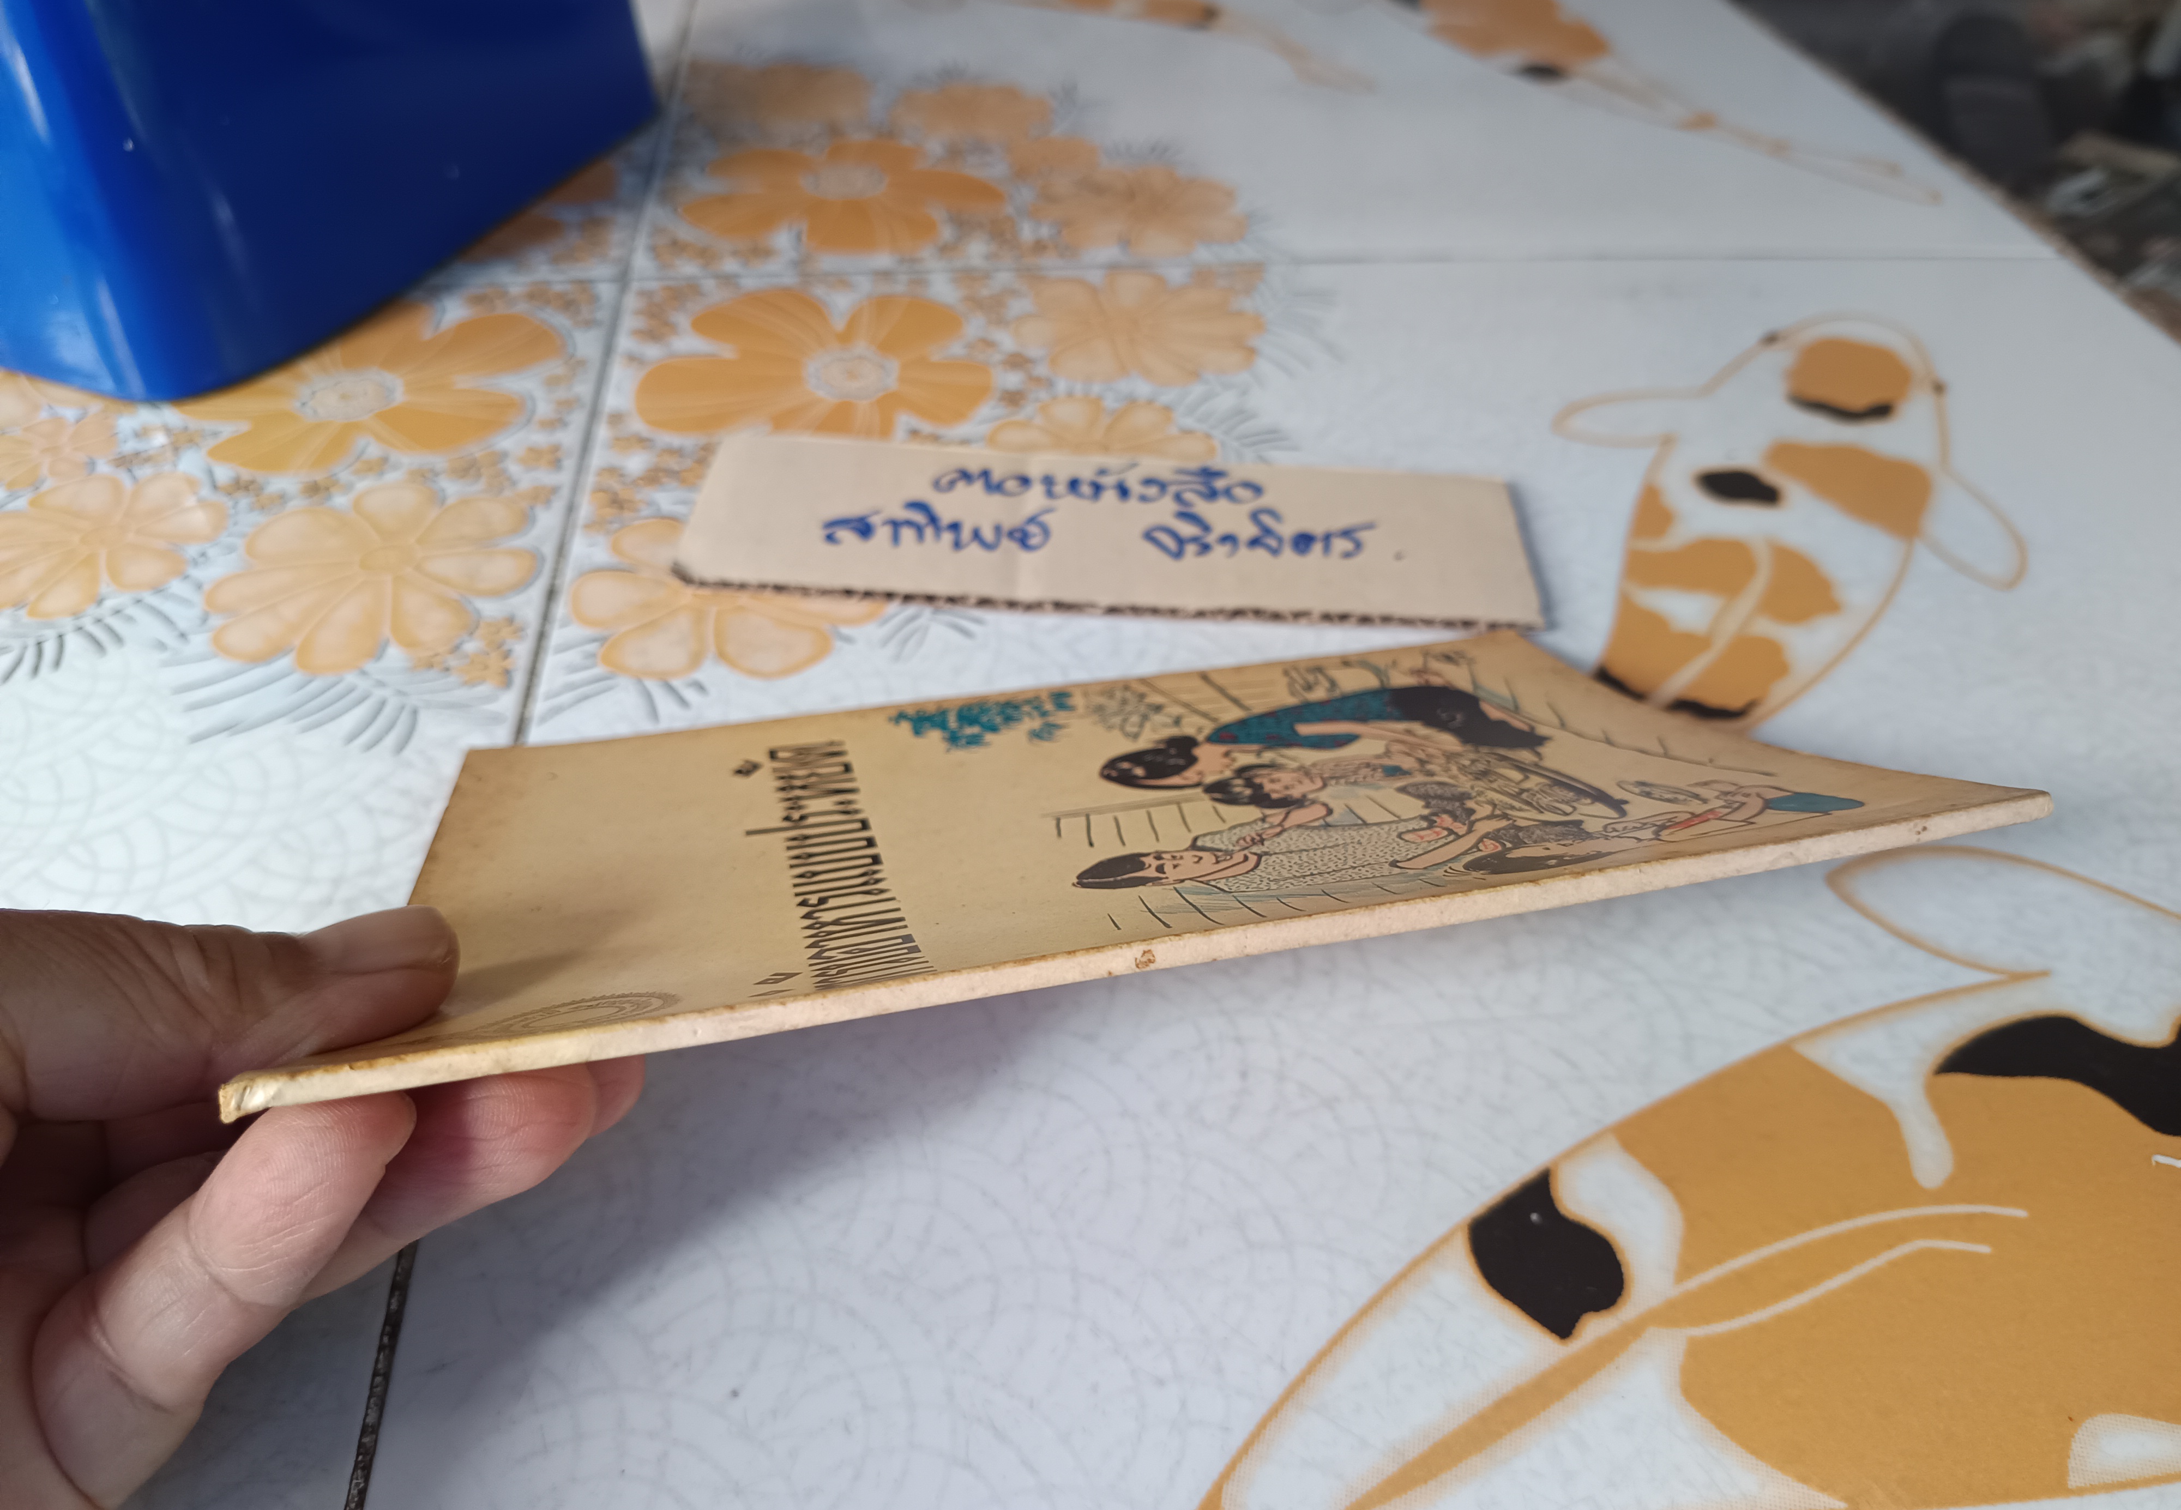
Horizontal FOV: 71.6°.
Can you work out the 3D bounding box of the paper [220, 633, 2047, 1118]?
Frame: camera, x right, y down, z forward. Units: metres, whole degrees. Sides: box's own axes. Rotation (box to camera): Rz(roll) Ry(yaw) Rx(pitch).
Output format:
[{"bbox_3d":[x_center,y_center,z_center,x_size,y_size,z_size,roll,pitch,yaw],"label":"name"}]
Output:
[{"bbox_3d":[0.003,0.007,0.211,0.188,0.010,0.123,-7,15,-11],"label":"paper"}]

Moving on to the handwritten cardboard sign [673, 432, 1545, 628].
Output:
[{"bbox_3d":[0.004,-0.046,0.312,0.169,0.003,0.050,3,43,0],"label":"handwritten cardboard sign"}]

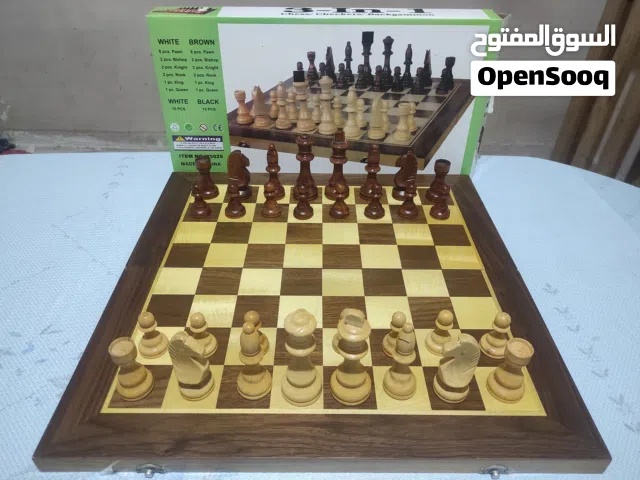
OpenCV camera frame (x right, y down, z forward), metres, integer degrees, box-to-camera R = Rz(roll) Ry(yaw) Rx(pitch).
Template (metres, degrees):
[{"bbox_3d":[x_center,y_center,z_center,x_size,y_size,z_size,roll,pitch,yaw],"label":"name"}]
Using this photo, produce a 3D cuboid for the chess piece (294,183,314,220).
[{"bbox_3d":[-0.023,-0.056,0.648,0.029,0.048,0.029,0,38,0],"label":"chess piece"}]

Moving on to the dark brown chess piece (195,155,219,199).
[{"bbox_3d":[-0.172,-0.093,0.690,0.033,0.056,0.033,0,37,0],"label":"dark brown chess piece"}]

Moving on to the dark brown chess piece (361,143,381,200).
[{"bbox_3d":[0.079,-0.103,0.684,0.033,0.083,0.033,0,37,0],"label":"dark brown chess piece"}]

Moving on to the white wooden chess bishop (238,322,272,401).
[{"bbox_3d":[-0.060,0.104,0.407,0.031,0.082,0.031,0,37,0],"label":"white wooden chess bishop"}]

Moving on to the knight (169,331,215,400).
[{"bbox_3d":[-0.115,0.107,0.412,0.033,0.076,0.033,0,37,0],"label":"knight"}]

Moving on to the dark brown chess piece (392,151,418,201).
[{"bbox_3d":[0.128,-0.099,0.687,0.033,0.075,0.033,0,37,0],"label":"dark brown chess piece"}]

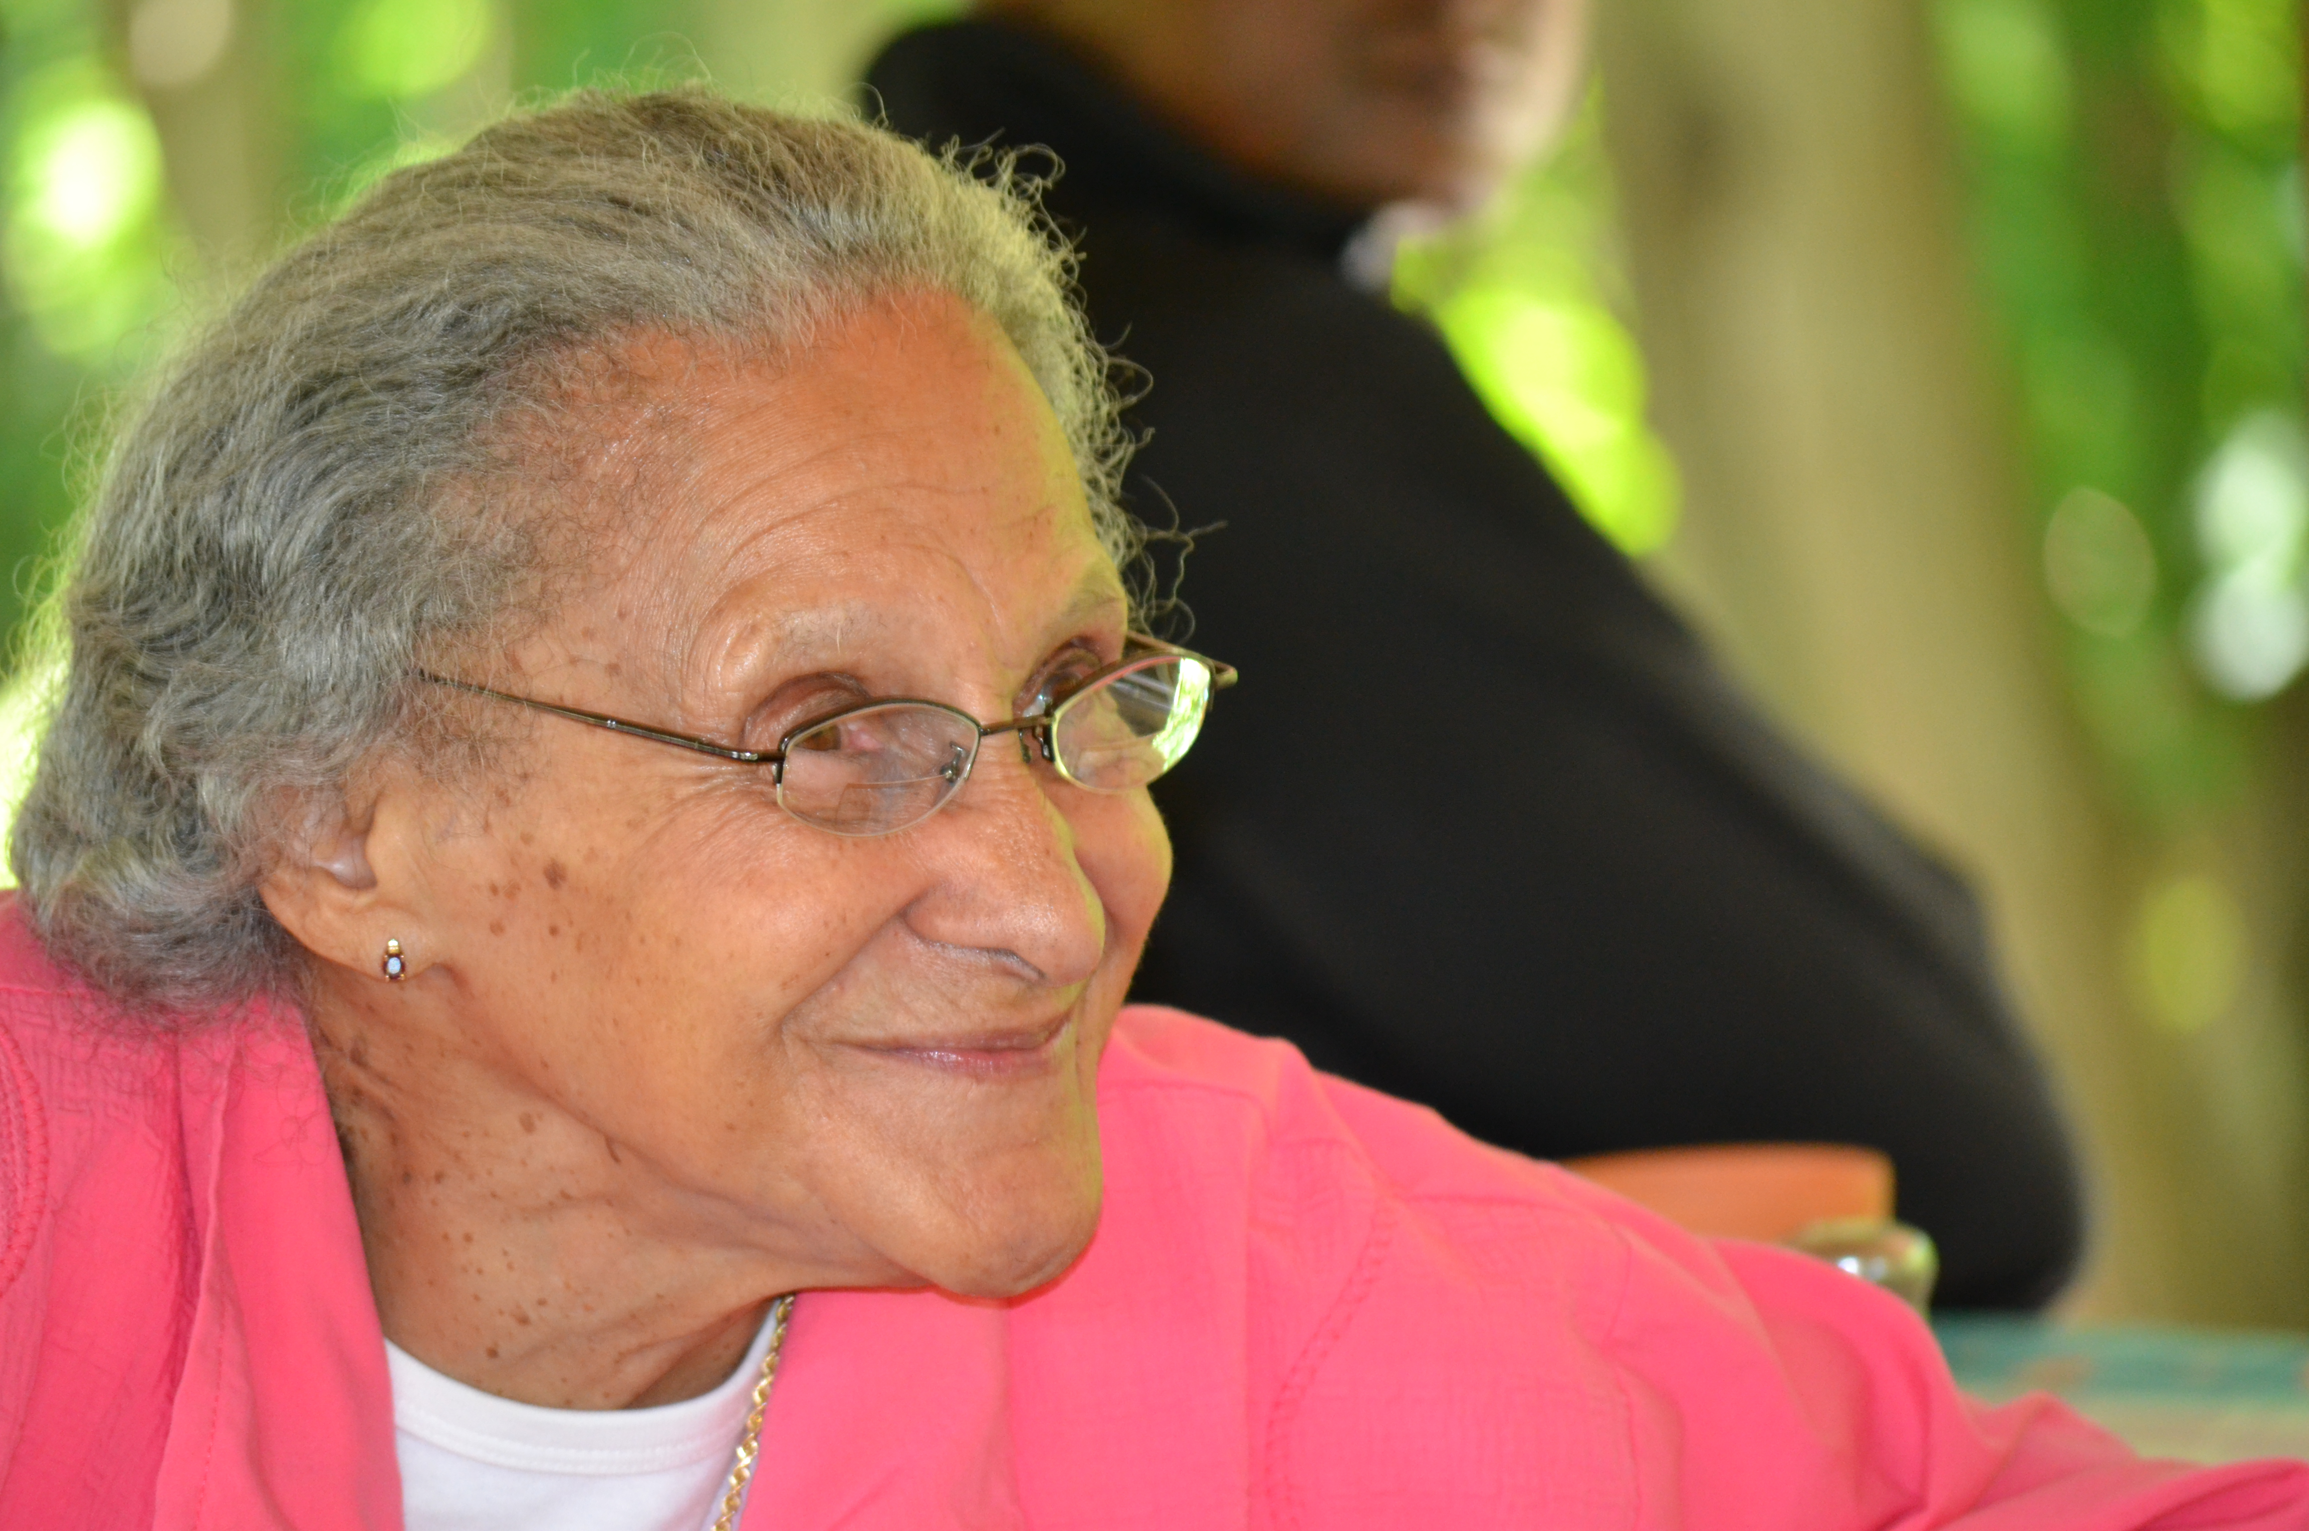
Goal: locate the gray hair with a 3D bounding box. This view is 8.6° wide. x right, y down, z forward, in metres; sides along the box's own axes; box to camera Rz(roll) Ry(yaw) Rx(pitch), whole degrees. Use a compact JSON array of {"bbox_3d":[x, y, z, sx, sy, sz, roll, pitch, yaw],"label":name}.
[{"bbox_3d":[-0.107,-0.039,2.850,0.198,0.176,0.175,8,10,40],"label":"gray hair"}]

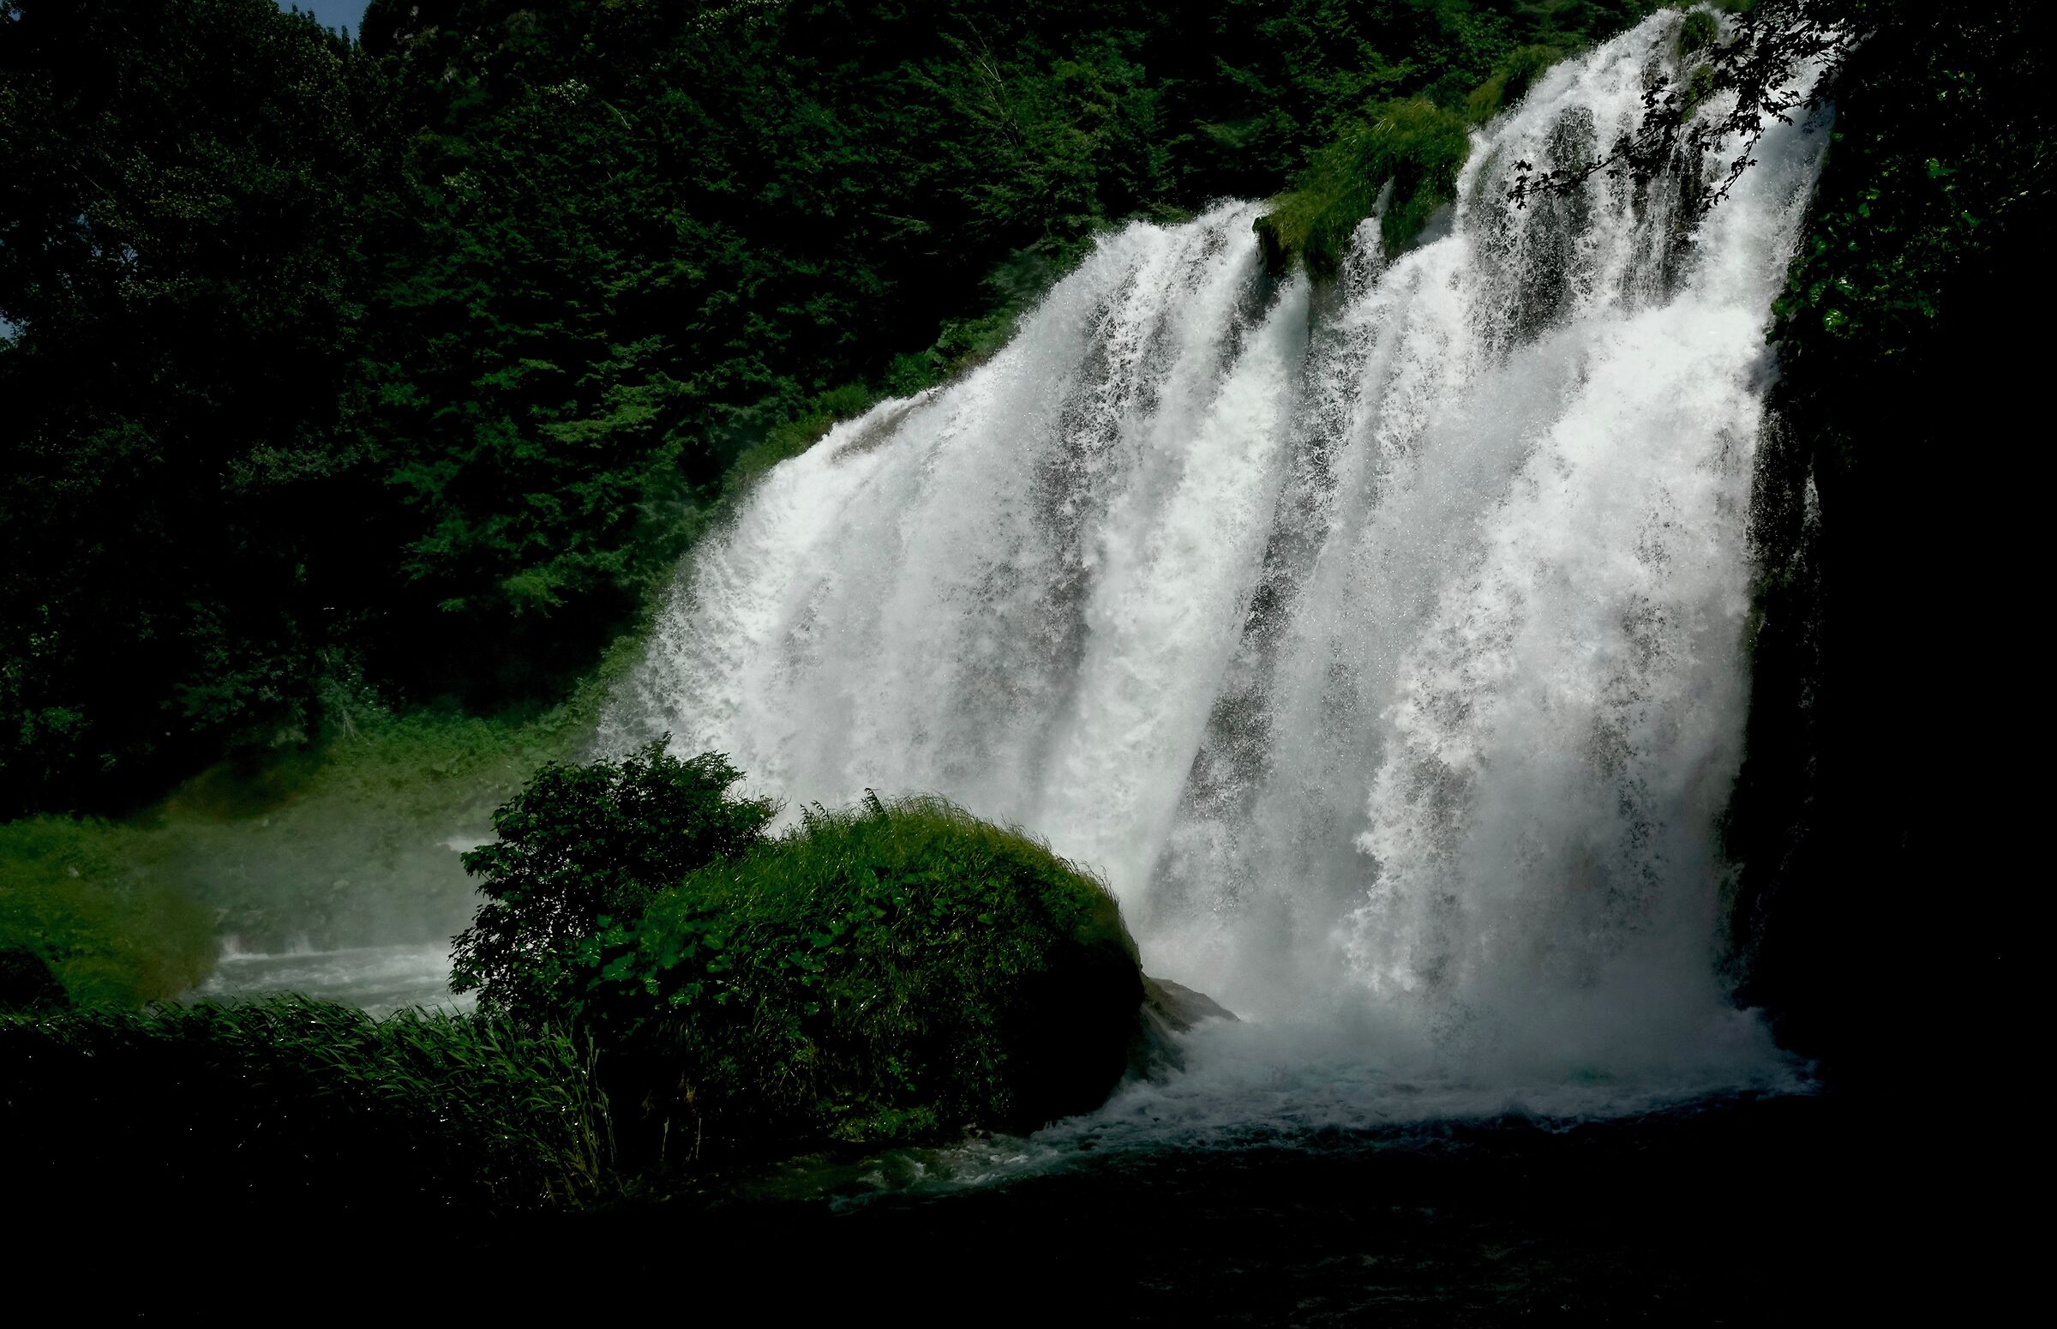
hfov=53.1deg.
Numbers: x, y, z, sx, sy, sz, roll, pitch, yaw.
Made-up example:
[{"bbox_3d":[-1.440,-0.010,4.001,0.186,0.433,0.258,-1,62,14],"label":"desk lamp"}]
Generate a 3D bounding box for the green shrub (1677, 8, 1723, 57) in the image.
[{"bbox_3d":[9.800,-9.237,30.000,0.630,0.700,0.600,0,-6,0],"label":"green shrub"}]

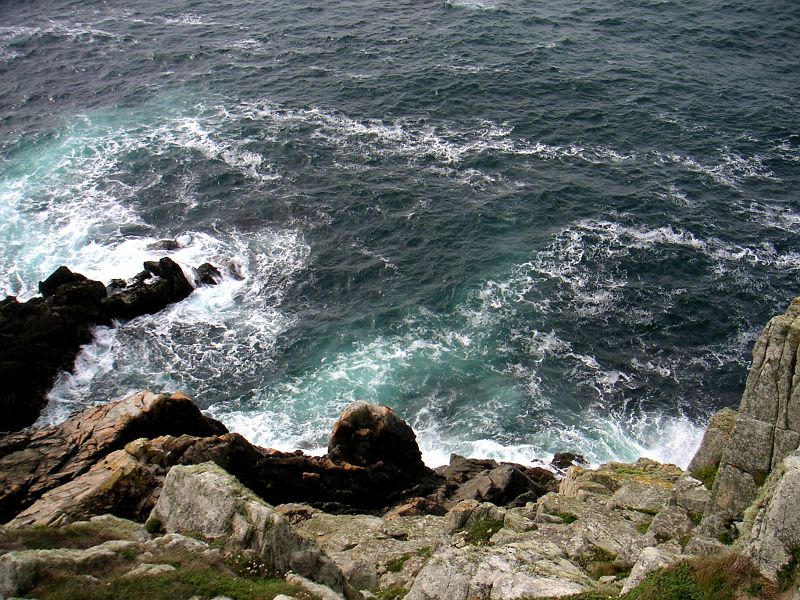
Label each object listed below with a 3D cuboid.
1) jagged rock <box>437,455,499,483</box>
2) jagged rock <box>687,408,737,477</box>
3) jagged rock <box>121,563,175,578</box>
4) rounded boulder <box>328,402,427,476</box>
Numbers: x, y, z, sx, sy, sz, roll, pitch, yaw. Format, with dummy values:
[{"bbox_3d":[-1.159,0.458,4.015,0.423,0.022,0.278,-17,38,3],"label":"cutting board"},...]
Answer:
[{"bbox_3d":[2.037,5.145,26.500,1.850,0.850,1.200,0,28,0],"label":"jagged rock"},{"bbox_3d":[5.675,2.596,16.000,0.950,1.300,0.950,0,28,0],"label":"jagged rock"},{"bbox_3d":[-2.368,2.561,8.300,0.500,0.140,0.230,0,28,0],"label":"jagged rock"},{"bbox_3d":[-0.661,4.320,27.000,3.000,2.400,2.200,0,28,0],"label":"rounded boulder"}]

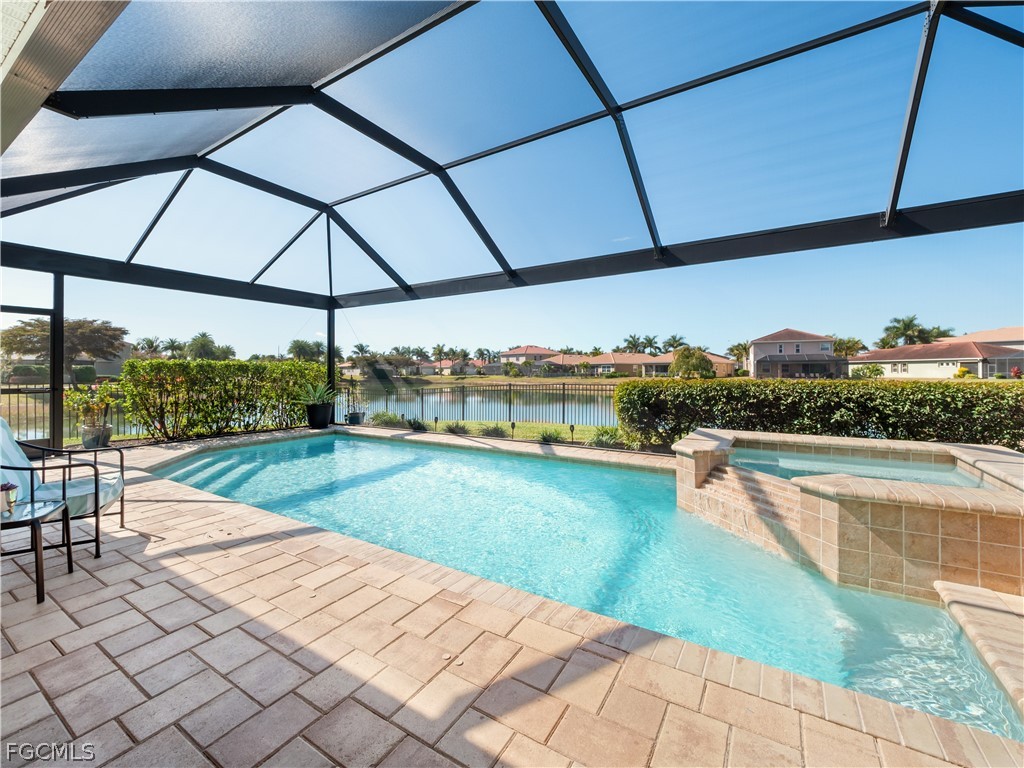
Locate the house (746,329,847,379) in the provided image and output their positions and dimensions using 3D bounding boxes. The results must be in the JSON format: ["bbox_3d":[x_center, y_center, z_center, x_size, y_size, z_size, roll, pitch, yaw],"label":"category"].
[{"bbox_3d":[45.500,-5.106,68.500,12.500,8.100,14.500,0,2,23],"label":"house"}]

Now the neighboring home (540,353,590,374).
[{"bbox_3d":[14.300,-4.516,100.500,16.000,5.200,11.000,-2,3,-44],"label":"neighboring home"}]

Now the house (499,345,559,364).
[{"bbox_3d":[6.000,-6.733,120.000,13.500,8.400,11.000,-2,3,-44],"label":"house"}]

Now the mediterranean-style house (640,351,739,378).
[{"bbox_3d":[37.800,-4.547,90.000,15.000,5.600,14.500,1,3,38],"label":"mediterranean-style house"}]

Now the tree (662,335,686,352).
[{"bbox_3d":[43.166,-7.750,110.000,6.000,10.500,6.000,0,2,21],"label":"tree"}]

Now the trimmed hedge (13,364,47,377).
[{"bbox_3d":[-59.882,-1.351,51.500,1.500,1.800,3.000,1,3,41],"label":"trimmed hedge"}]

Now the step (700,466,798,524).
[{"bbox_3d":[1.998,0.899,3.395,0.310,0.240,1.060,-1,2,-14],"label":"step"}]

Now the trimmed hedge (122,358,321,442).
[{"bbox_3d":[-5.758,0.254,8.963,0.900,1.500,3.700,1,3,37],"label":"trimmed hedge"}]

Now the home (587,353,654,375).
[{"bbox_3d":[26.000,-4.525,96.500,17.000,5.300,10.500,-2,3,-44],"label":"home"}]

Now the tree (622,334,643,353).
[{"bbox_3d":[32.009,-7.654,110.000,5.300,10.500,5.300,0,2,16],"label":"tree"}]

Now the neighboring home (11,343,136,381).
[{"bbox_3d":[-67.500,-3.492,63.000,12.000,6.200,13.500,1,3,37],"label":"neighboring home"}]

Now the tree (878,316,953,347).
[{"bbox_3d":[75.438,-7.049,78.000,9.000,10.800,7.500,1,3,44],"label":"tree"}]

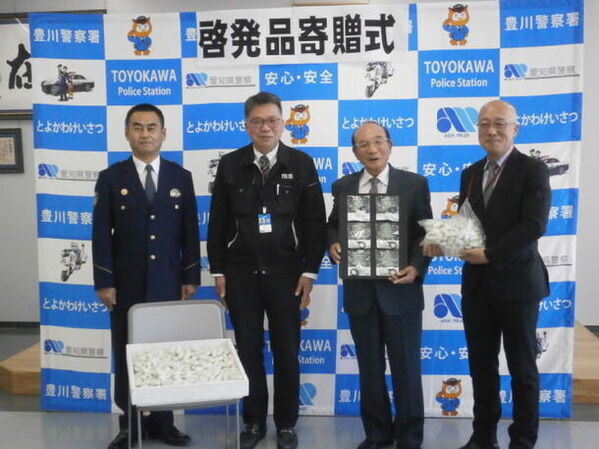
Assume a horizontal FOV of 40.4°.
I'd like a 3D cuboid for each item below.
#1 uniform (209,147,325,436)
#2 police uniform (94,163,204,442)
[{"bbox_3d":[-0.162,0.311,3.992,0.593,1.423,0.306,0,5,0],"label":"uniform"},{"bbox_3d":[-0.768,0.358,4.071,0.543,1.393,0.306,-1,5,-14],"label":"police uniform"}]

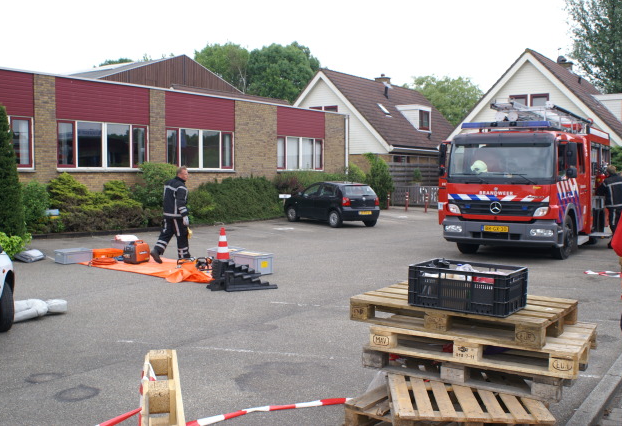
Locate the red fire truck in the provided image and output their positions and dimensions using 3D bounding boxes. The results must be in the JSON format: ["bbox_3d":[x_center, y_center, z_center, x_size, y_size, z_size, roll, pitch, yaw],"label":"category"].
[{"bbox_3d":[5.522,-0.816,16.721,2.550,3.240,7.600,2,4,30],"label":"red fire truck"}]

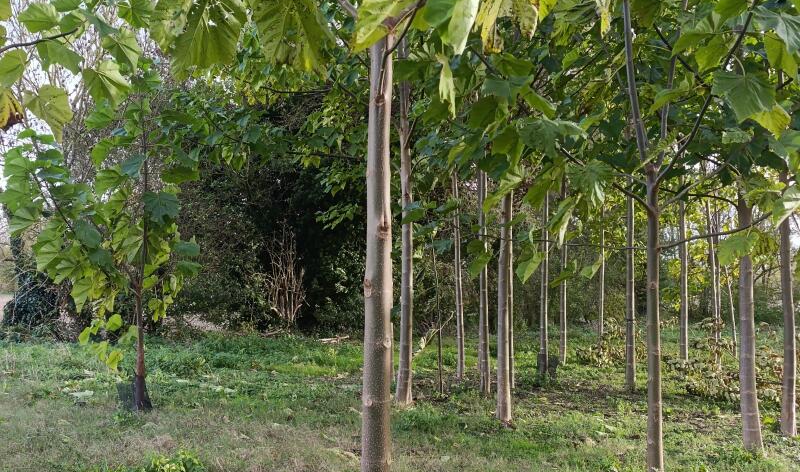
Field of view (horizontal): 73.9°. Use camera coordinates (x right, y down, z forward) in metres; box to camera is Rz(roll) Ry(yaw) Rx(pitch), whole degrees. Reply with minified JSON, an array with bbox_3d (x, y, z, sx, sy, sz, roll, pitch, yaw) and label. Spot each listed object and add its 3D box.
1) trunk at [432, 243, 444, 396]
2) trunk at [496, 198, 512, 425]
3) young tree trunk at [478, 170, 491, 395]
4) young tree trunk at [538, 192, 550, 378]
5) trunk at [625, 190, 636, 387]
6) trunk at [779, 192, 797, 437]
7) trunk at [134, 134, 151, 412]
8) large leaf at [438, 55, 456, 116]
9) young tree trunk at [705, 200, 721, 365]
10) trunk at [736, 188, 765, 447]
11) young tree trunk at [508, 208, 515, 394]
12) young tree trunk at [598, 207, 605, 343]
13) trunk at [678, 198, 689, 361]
[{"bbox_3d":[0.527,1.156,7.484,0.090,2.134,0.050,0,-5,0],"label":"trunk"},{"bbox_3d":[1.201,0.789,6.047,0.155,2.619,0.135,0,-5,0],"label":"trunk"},{"bbox_3d":[1.209,0.634,7.557,0.125,3.180,0.120,0,-5,0],"label":"young tree trunk"},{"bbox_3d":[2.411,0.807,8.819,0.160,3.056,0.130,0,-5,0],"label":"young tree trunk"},{"bbox_3d":[3.363,0.780,7.754,0.130,2.924,0.120,0,-5,0],"label":"trunk"},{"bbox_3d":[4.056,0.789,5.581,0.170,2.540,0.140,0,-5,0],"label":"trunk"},{"bbox_3d":[-3.197,0.418,6.599,0.130,3.432,0.120,0,-5,0],"label":"trunk"},{"bbox_3d":[0.250,-0.793,2.800,0.110,0.330,0.100,0,-5,0],"label":"large leaf"},{"bbox_3d":[5.985,0.885,10.164,0.140,3.162,0.130,0,-5,0],"label":"young tree trunk"},{"bbox_3d":[3.342,0.799,5.091,0.165,2.437,0.145,0,-5,0],"label":"trunk"},{"bbox_3d":[1.676,0.934,7.917,0.100,2.649,0.100,0,-5,0],"label":"young tree trunk"},{"bbox_3d":[5.073,0.972,13.360,0.110,3.460,0.100,0,-5,0],"label":"young tree trunk"},{"bbox_3d":[5.776,0.873,10.829,0.145,3.310,0.140,0,-5,0],"label":"trunk"}]

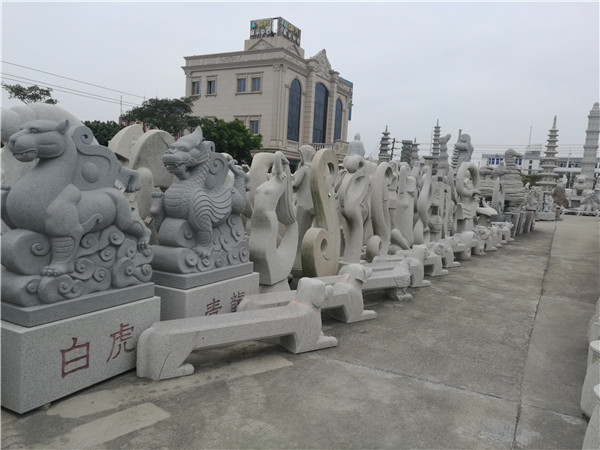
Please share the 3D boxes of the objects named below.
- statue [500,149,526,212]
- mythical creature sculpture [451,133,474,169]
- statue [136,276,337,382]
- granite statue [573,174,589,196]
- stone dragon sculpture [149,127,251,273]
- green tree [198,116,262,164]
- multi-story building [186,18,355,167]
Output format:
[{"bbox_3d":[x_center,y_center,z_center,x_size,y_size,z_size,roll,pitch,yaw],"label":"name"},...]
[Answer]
[{"bbox_3d":[14.180,-2.904,30.947,1.400,4.282,1.500,6,5,27],"label":"statue"},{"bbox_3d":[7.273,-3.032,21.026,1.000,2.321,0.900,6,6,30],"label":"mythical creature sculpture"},{"bbox_3d":[-0.467,0.851,4.246,1.850,0.670,0.380,0,6,-34],"label":"statue"},{"bbox_3d":[29.968,-4.220,50.000,1.500,2.338,1.400,6,6,30],"label":"granite statue"},{"bbox_3d":[-1.019,-0.274,4.954,0.620,1.400,1.150,6,5,27],"label":"stone dragon sculpture"},{"bbox_3d":[-5.385,-5.088,36.055,4.600,6.494,4.500,6,6,29],"label":"green tree"},{"bbox_3d":[-3.246,-12.126,53.280,11.940,17.832,16.000,6,6,29],"label":"multi-story building"}]

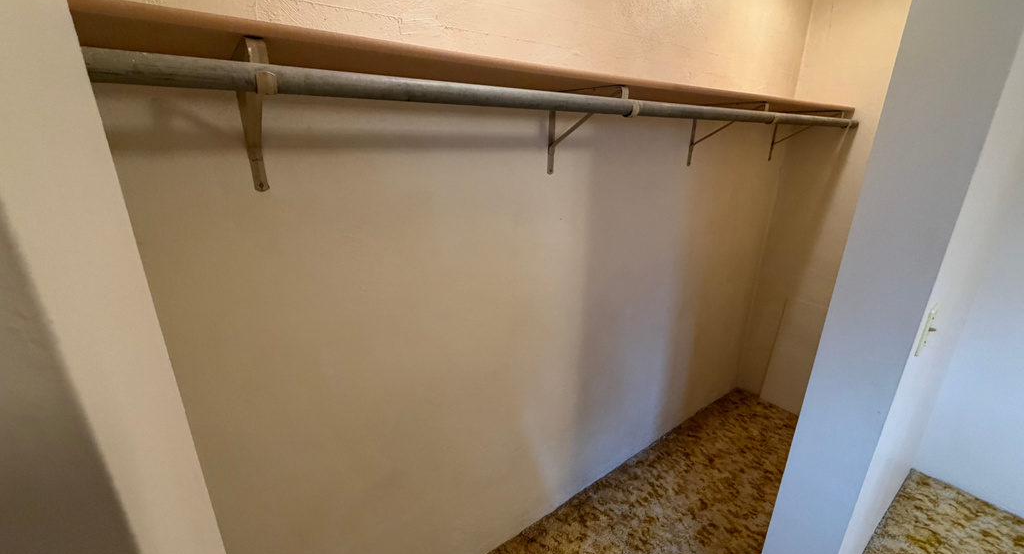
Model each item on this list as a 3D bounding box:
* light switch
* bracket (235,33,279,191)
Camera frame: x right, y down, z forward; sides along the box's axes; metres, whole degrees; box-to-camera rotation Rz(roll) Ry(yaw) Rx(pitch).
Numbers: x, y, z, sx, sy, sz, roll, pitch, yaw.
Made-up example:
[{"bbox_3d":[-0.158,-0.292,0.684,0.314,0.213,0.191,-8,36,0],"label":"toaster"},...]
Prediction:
[{"bbox_3d":[0.993,0.128,0.982,0.070,0.114,0.016,-13,23,-35],"label":"light switch"},{"bbox_3d":[-0.438,-0.257,0.729,0.028,0.243,0.331,-13,23,-35],"label":"bracket"}]

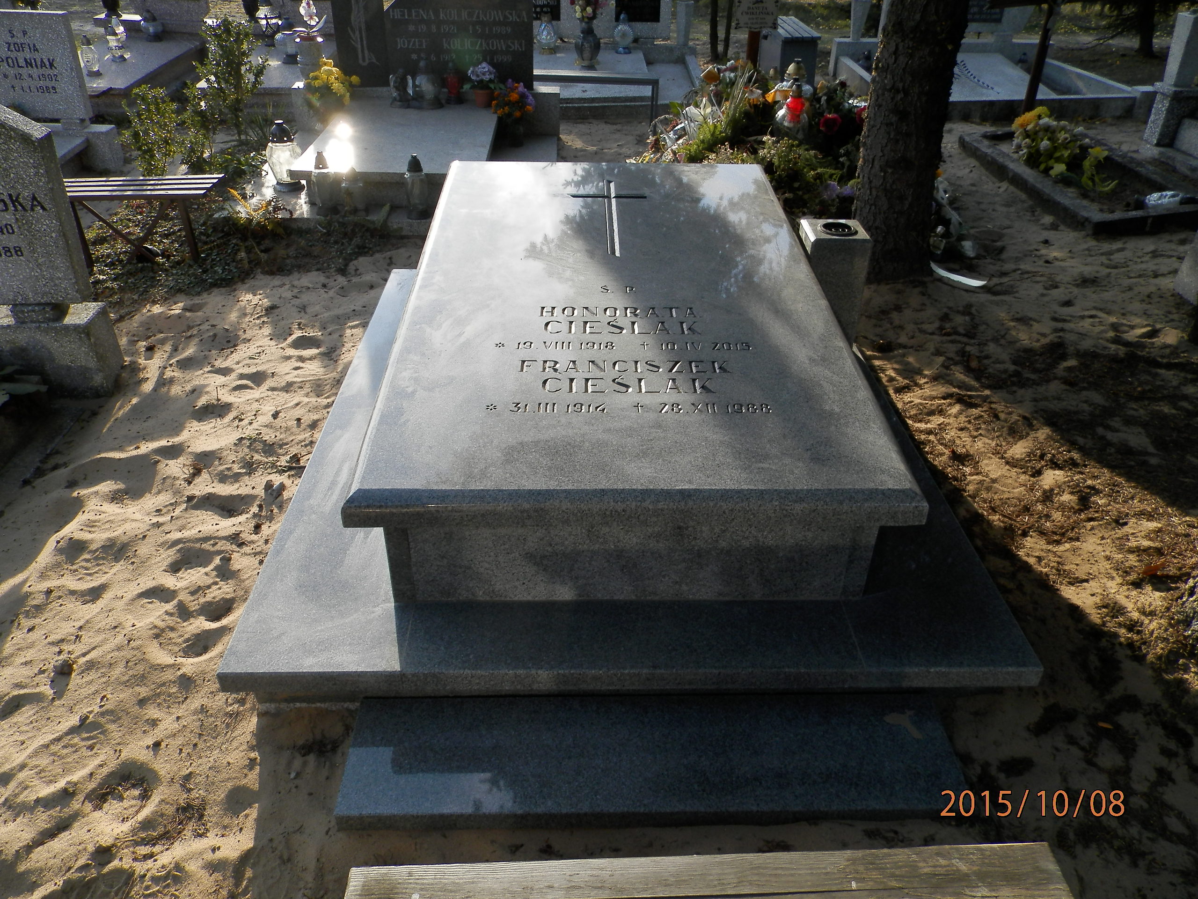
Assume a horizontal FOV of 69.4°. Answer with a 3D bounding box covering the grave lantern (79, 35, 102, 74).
[{"bbox_3d":[-3.111,-2.403,5.266,0.132,0.200,0.132,0,34,-2],"label":"grave lantern"}]

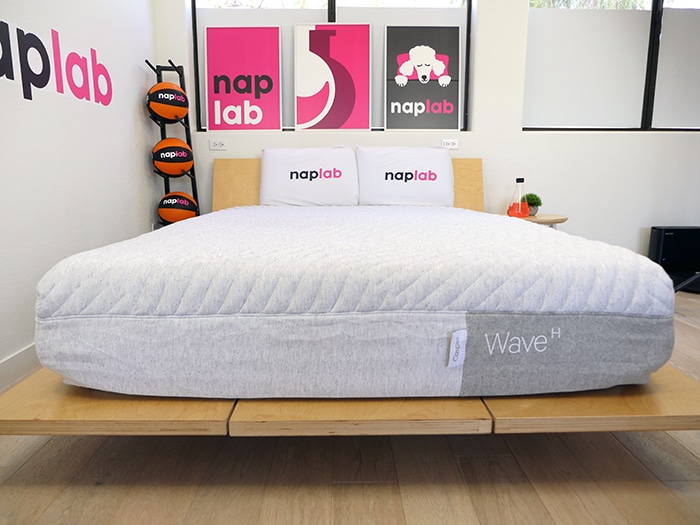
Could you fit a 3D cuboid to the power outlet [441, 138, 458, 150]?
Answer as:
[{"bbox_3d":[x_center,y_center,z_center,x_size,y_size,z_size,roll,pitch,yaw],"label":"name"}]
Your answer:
[{"bbox_3d":[0.670,-0.785,3.241,0.115,0.070,0.008,0,10,-1],"label":"power outlet"}]

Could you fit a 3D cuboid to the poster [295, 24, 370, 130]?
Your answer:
[{"bbox_3d":[-0.114,-1.220,3.215,0.507,0.690,0.025,0,5,-1],"label":"poster"}]

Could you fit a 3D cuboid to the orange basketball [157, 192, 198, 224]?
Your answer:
[{"bbox_3d":[-1.097,-0.327,3.102,0.240,0.240,0.240,0,10,-1],"label":"orange basketball"}]

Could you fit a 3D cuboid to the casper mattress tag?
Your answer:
[{"bbox_3d":[0.246,0.197,1.101,0.034,0.087,0.006,-2,10,-13],"label":"casper mattress tag"}]

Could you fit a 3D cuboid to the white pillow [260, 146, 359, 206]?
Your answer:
[{"bbox_3d":[-0.253,-0.530,2.979,0.590,0.390,0.150,0,-8,-1],"label":"white pillow"}]

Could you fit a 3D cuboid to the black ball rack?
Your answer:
[{"bbox_3d":[-1.092,-0.491,3.094,0.280,1.450,0.320,0,10,-1],"label":"black ball rack"}]

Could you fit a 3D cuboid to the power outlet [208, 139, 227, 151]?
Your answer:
[{"bbox_3d":[-0.871,-0.775,3.217,0.115,0.070,0.008,0,10,-1],"label":"power outlet"}]

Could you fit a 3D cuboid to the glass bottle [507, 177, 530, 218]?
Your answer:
[{"bbox_3d":[1.031,-0.392,2.944,0.136,0.237,0.136,0,10,-1],"label":"glass bottle"}]

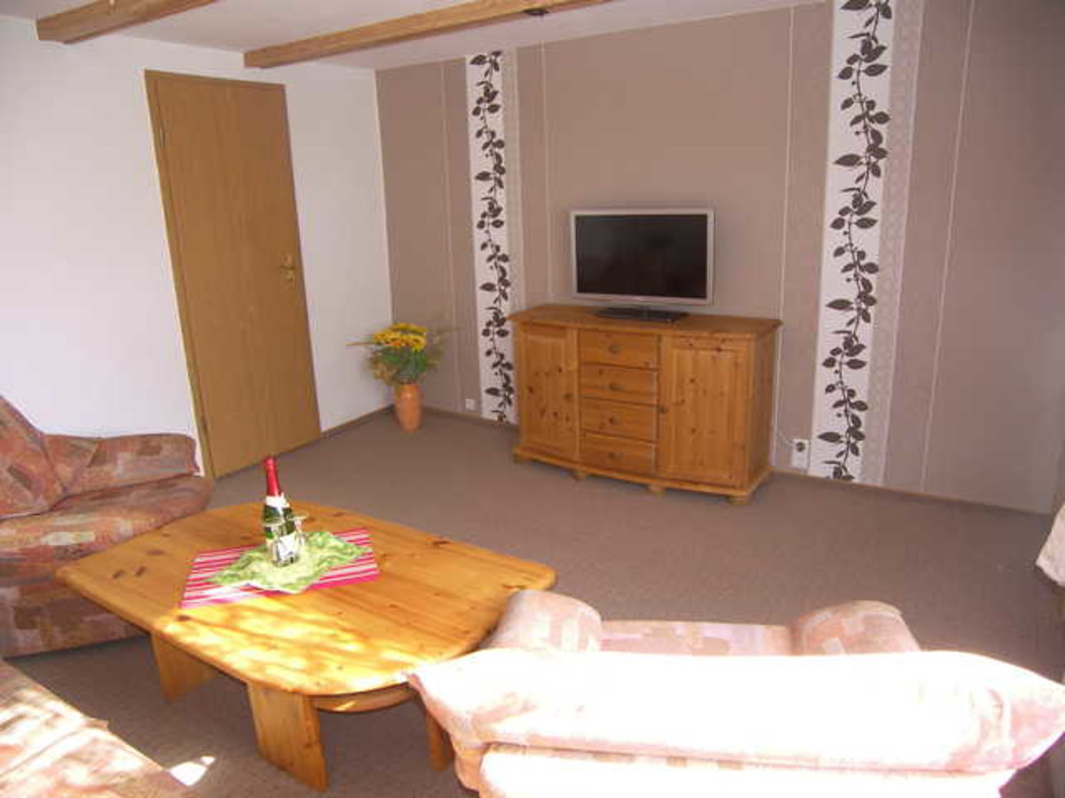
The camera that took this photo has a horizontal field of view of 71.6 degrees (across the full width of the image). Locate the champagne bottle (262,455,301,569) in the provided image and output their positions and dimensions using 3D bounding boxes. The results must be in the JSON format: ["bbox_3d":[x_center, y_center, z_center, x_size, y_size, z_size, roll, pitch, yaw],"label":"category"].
[{"bbox_3d":[-0.693,0.292,1.997,0.088,0.306,0.088,-8,17,-20],"label":"champagne bottle"}]

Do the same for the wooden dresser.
[{"bbox_3d":[0.527,-0.017,3.832,1.320,0.780,0.530,9,19,33],"label":"wooden dresser"}]

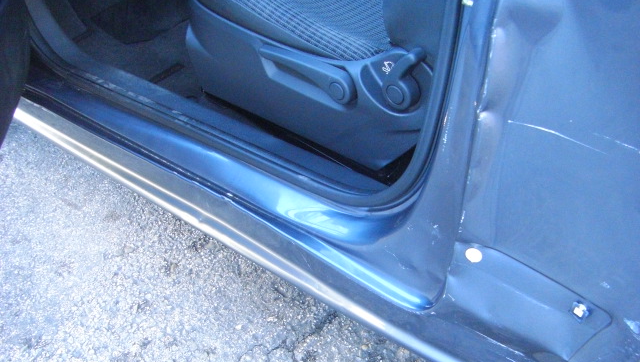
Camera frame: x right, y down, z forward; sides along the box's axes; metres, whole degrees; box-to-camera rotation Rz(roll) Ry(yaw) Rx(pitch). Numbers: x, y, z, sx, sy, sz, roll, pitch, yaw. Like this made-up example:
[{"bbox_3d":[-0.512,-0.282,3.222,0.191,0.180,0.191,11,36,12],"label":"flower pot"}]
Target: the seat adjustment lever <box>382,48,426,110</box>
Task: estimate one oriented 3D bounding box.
[{"bbox_3d":[0.121,-0.149,0.996,0.054,0.099,0.036,25,48,30],"label":"seat adjustment lever"}]

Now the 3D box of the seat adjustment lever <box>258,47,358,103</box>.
[{"bbox_3d":[-0.019,-0.172,1.118,0.184,0.049,0.030,25,48,30],"label":"seat adjustment lever"}]

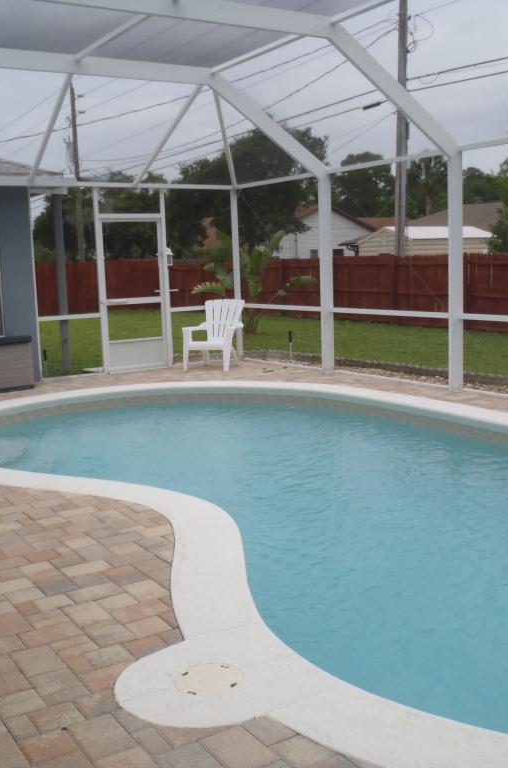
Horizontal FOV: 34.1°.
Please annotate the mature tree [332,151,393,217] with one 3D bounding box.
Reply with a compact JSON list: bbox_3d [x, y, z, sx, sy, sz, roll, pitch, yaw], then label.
[{"bbox_3d":[6.979,-10.759,54.047,4.572,8.684,4.572,-2,8,0],"label":"mature tree"}]

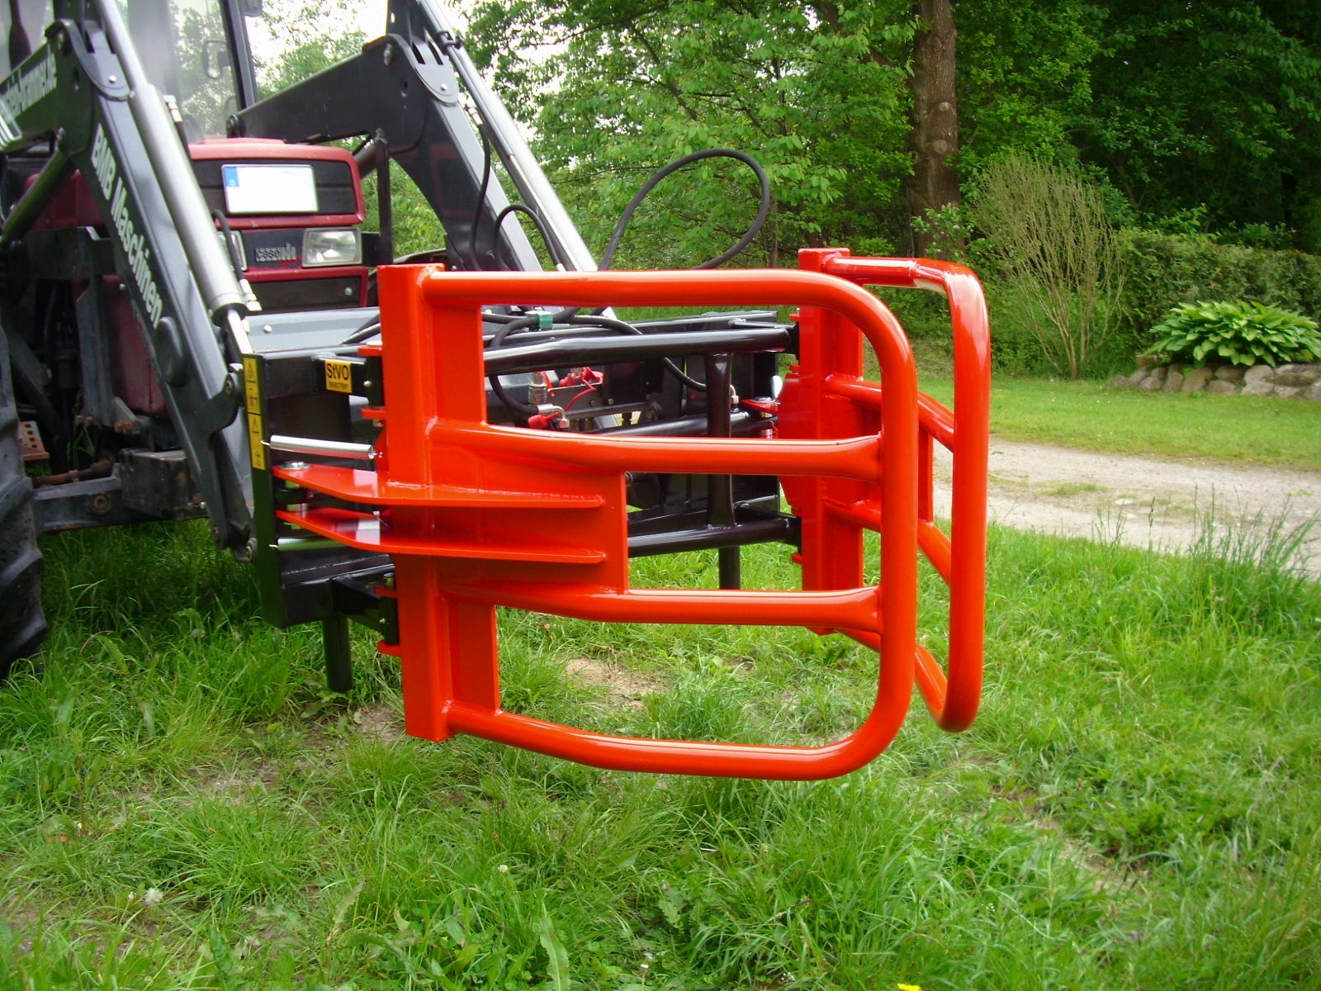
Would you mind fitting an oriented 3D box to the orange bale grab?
[{"bbox_3d":[0.099,-0.014,2.677,1.329,0.860,1.081,-10,14,-38],"label":"orange bale grab"}]

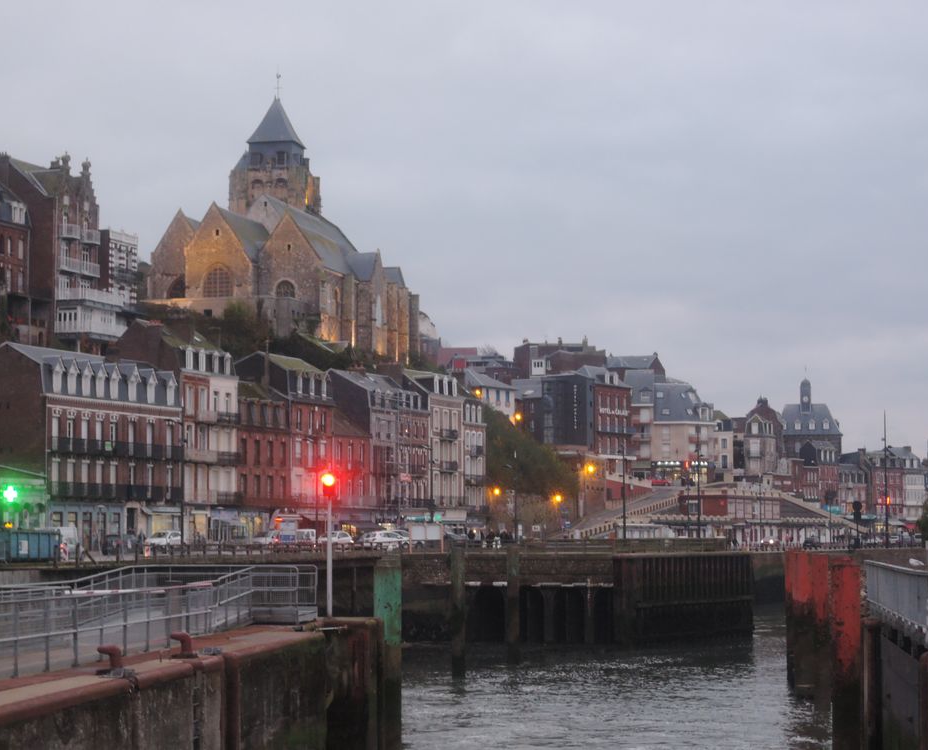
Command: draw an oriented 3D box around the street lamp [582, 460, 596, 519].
[{"bbox_3d":[13.885,12.834,239.711,1.200,6.200,0.500,-3,-5,32],"label":"street lamp"}]

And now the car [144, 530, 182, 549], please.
[{"bbox_3d":[-20.964,11.661,151.557,1.780,1.500,4.050,-1,-4,12],"label":"car"}]

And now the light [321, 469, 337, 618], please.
[{"bbox_3d":[-3.254,4.083,52.342,0.340,3.530,0.380,0,-4,3],"label":"light"}]

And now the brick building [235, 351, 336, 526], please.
[{"bbox_3d":[-16.487,6.722,186.871,8.000,16.820,8.440,-2,-5,23],"label":"brick building"}]

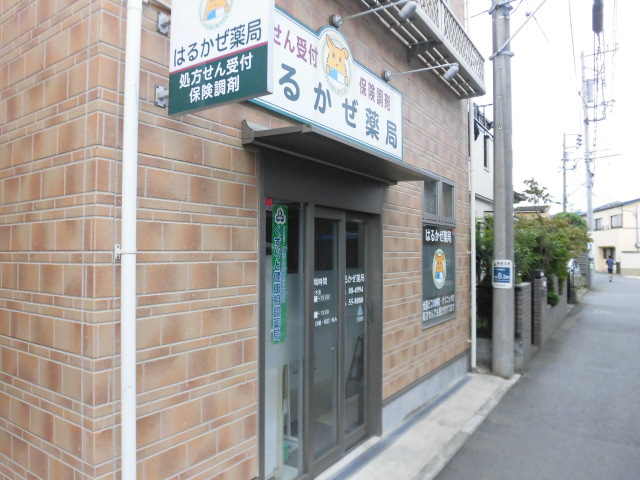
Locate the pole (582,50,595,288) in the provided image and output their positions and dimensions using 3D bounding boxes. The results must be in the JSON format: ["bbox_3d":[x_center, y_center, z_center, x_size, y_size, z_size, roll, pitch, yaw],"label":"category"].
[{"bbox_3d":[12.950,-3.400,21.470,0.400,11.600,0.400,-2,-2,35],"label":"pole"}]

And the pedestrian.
[{"bbox_3d":[18.054,1.810,27.500,0.520,1.630,0.420,-1,-2,30],"label":"pedestrian"}]

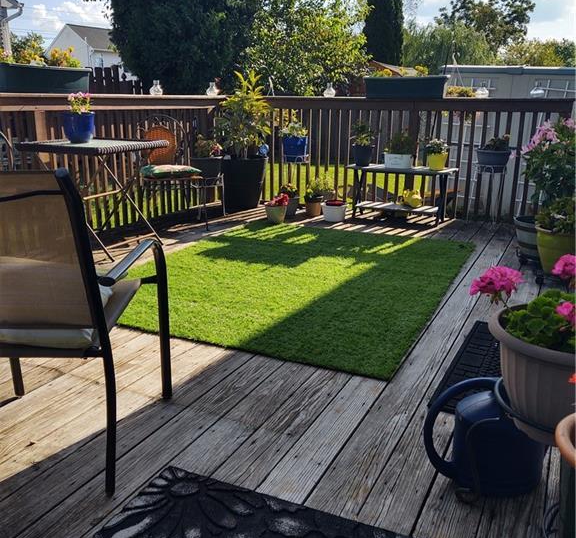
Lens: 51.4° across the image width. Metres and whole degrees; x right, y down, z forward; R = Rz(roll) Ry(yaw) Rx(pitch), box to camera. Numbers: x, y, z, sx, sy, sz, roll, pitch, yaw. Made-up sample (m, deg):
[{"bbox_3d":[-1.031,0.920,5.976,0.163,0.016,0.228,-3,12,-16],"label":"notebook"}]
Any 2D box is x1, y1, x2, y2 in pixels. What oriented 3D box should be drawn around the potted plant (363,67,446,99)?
[{"bbox_3d":[1.072,-1.683,5.423,0.740,0.285,0.210,8,17,24],"label":"potted plant"}]

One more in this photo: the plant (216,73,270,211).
[{"bbox_3d":[-0.429,-1.195,5.658,0.510,1.310,0.510,1,15,0],"label":"plant"}]

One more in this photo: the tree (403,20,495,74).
[{"bbox_3d":[7.226,-8.672,27.814,4.900,5.420,4.900,4,16,13],"label":"tree"}]

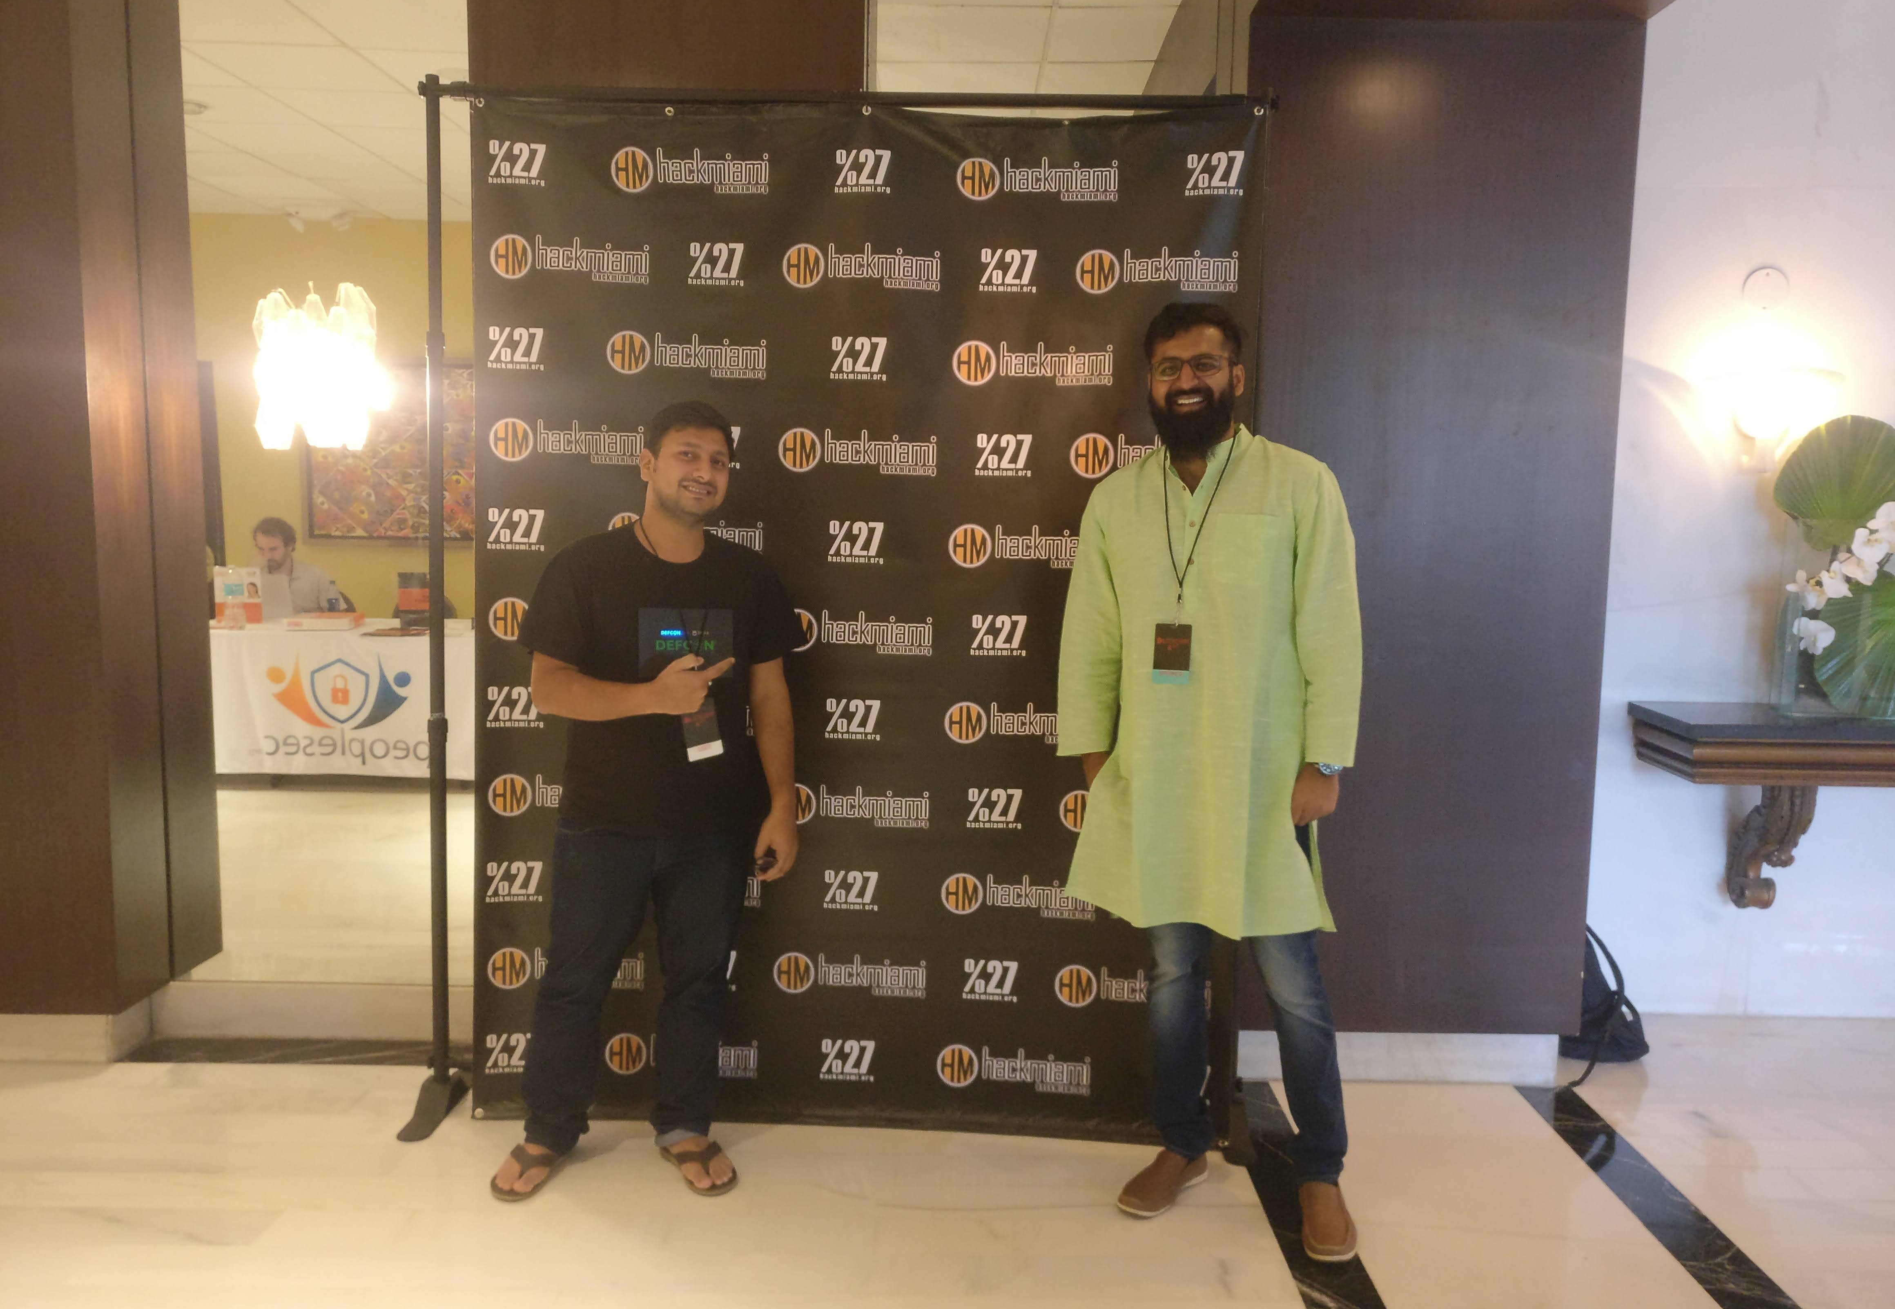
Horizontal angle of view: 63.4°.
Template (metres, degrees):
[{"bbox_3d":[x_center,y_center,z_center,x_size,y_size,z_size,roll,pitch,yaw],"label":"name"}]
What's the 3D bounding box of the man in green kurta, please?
[{"bbox_3d":[0.525,0.234,3.105,0.590,1.840,0.420,2,6,15],"label":"man in green kurta"}]

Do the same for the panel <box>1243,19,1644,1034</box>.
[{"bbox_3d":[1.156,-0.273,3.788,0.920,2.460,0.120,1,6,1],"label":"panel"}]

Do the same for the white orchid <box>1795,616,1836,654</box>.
[{"bbox_3d":[2.316,-0.051,4.088,0.100,0.100,0.060,3,6,17],"label":"white orchid"}]

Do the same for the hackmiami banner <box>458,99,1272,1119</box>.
[{"bbox_3d":[-0.261,-0.085,3.484,1.900,2.360,0.400,1,6,2],"label":"hackmiami banner"}]

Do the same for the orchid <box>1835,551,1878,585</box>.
[{"bbox_3d":[2.413,-0.228,4.069,0.100,0.085,0.060,3,6,17],"label":"orchid"}]

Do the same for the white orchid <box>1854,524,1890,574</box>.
[{"bbox_3d":[2.438,-0.279,4.043,0.095,0.120,0.060,2,6,12],"label":"white orchid"}]

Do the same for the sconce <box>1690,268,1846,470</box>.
[{"bbox_3d":[2.204,-0.765,4.115,0.390,0.530,0.240,1,6,1],"label":"sconce"}]

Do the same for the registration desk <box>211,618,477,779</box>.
[{"bbox_3d":[-2.949,0.237,7.825,1.830,0.745,0.760,1,6,3],"label":"registration desk"}]

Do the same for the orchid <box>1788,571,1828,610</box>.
[{"bbox_3d":[2.287,-0.171,4.076,0.100,0.100,0.060,3,7,22],"label":"orchid"}]

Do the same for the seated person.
[{"bbox_3d":[-3.509,-0.097,8.330,0.560,1.280,0.750,2,6,15],"label":"seated person"}]

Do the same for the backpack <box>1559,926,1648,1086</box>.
[{"bbox_3d":[1.752,0.871,4.203,0.310,0.380,0.270,0,6,-5],"label":"backpack"}]

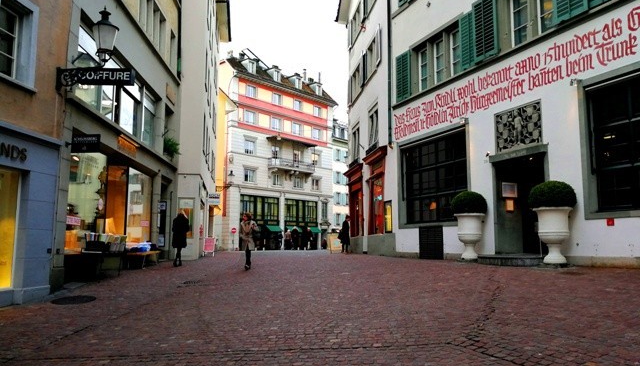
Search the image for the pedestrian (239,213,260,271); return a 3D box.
[{"bbox_3d":[-2.119,1.737,14.899,0.560,1.695,0.420,-1,-7,12],"label":"pedestrian"}]

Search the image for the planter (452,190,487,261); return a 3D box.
[{"bbox_3d":[3.836,1.093,12.808,0.830,1.735,0.830,3,-8,-23],"label":"planter"}]

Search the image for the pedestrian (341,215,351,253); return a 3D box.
[{"bbox_3d":[1.157,2.308,22.387,0.450,1.718,0.470,-2,-7,15],"label":"pedestrian"}]

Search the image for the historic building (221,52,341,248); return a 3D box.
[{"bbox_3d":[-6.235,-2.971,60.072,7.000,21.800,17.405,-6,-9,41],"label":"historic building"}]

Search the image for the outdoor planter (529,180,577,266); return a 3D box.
[{"bbox_3d":[4.845,0.811,10.381,0.830,1.719,0.830,3,-8,-23],"label":"outdoor planter"}]

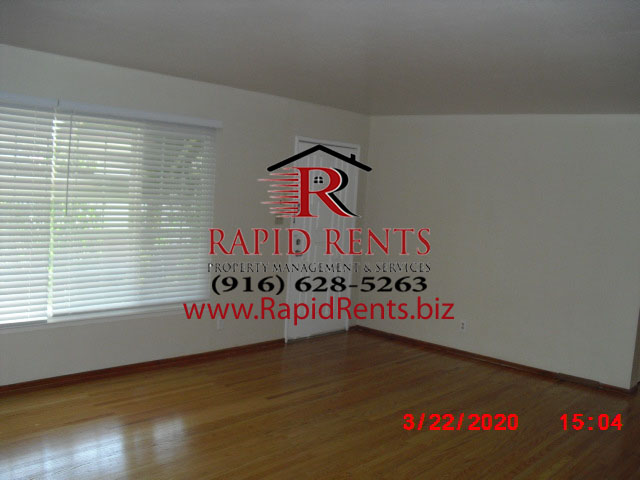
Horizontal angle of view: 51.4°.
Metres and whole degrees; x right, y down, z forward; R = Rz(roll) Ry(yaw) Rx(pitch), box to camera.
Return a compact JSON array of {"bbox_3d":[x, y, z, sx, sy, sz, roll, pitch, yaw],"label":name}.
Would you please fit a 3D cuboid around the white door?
[{"bbox_3d":[0.038,-0.001,7.134,0.080,2.090,0.990,7,6,43],"label":"white door"}]

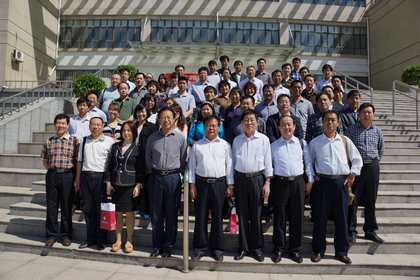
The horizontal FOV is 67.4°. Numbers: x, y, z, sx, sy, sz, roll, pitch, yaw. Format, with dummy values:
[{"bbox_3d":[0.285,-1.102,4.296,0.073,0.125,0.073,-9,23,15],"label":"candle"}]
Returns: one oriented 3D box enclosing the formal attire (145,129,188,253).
[{"bbox_3d":[-0.530,0.622,3.841,0.520,1.488,0.290,0,-1,-2],"label":"formal attire"}]

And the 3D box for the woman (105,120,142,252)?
[{"bbox_3d":[-1.090,0.581,3.970,0.480,1.610,0.300,0,0,-5],"label":"woman"}]

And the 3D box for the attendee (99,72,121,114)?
[{"bbox_3d":[-2.040,-0.508,6.650,0.500,1.740,0.300,0,0,-10],"label":"attendee"}]

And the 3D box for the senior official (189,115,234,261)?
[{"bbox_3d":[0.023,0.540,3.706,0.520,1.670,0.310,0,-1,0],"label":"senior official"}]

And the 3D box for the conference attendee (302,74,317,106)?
[{"bbox_3d":[1.876,-0.373,5.910,0.480,1.710,0.290,0,-1,11],"label":"conference attendee"}]

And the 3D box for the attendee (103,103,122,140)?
[{"bbox_3d":[-1.526,0.203,5.000,0.440,1.580,0.280,1,0,-6],"label":"attendee"}]

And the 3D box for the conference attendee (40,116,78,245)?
[{"bbox_3d":[-1.907,0.525,4.000,0.500,1.690,0.320,1,0,-10],"label":"conference attendee"}]

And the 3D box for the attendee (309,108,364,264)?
[{"bbox_3d":[1.452,0.528,3.645,0.600,1.731,0.320,0,-1,16],"label":"attendee"}]

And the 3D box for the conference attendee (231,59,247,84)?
[{"bbox_3d":[0.743,-1.164,8.100,0.480,1.730,0.290,1,0,5],"label":"conference attendee"}]

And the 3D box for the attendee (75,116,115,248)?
[{"bbox_3d":[-1.499,0.543,4.089,0.500,1.679,0.310,1,-1,-11],"label":"attendee"}]

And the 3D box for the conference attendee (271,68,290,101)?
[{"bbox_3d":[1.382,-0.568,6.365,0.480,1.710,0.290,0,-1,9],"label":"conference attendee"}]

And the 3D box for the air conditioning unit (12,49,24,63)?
[{"bbox_3d":[-10.970,-4.830,18.000,0.310,0.570,0.820,0,0,-6],"label":"air conditioning unit"}]

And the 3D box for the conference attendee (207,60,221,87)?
[{"bbox_3d":[0.102,-1.192,8.200,0.480,1.730,0.290,1,0,0],"label":"conference attendee"}]

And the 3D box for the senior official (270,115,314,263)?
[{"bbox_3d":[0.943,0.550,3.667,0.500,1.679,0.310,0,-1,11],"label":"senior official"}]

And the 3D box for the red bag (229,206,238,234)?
[{"bbox_3d":[0.283,0.965,3.800,0.090,0.320,0.220,0,0,13],"label":"red bag"}]

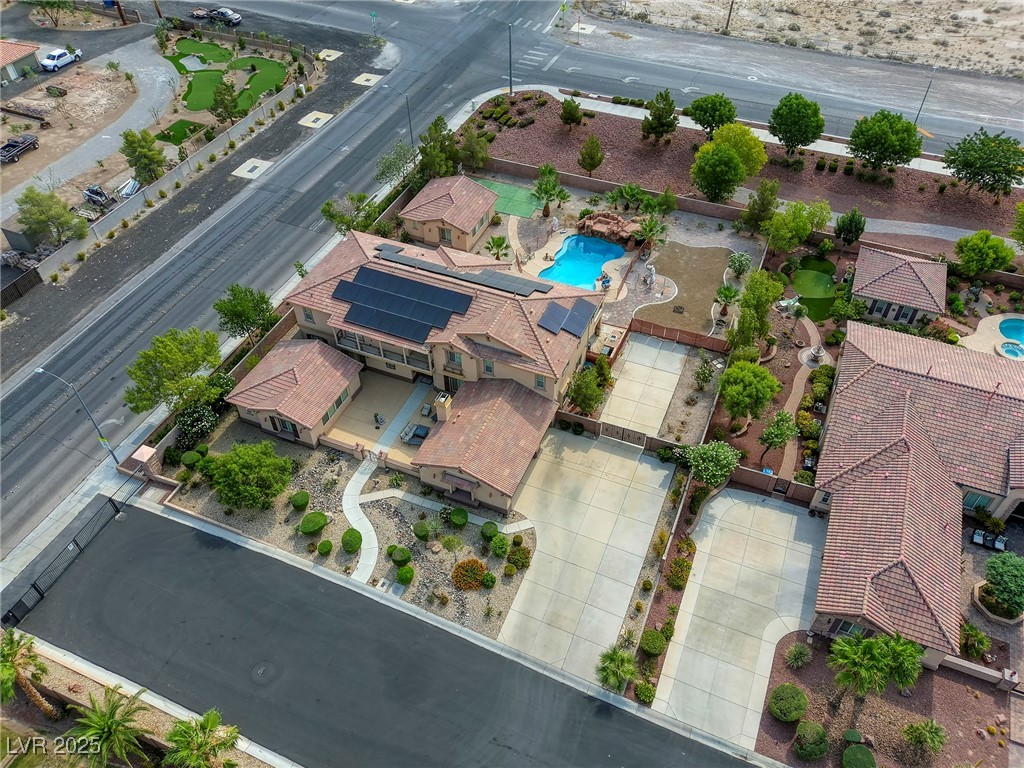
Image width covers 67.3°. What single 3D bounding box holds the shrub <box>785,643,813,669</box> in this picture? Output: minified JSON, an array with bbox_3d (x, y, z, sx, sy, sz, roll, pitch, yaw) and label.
[{"bbox_3d":[17.635,16.752,47.433,1.580,1.000,1.580,17,48,16],"label":"shrub"}]

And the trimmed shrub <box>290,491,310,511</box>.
[{"bbox_3d":[-15.733,8.764,57.249,1.340,1.400,1.340,0,45,0],"label":"trimmed shrub"}]

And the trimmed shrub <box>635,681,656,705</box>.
[{"bbox_3d":[8.232,18.917,47.132,1.220,1.250,1.220,0,45,0],"label":"trimmed shrub"}]

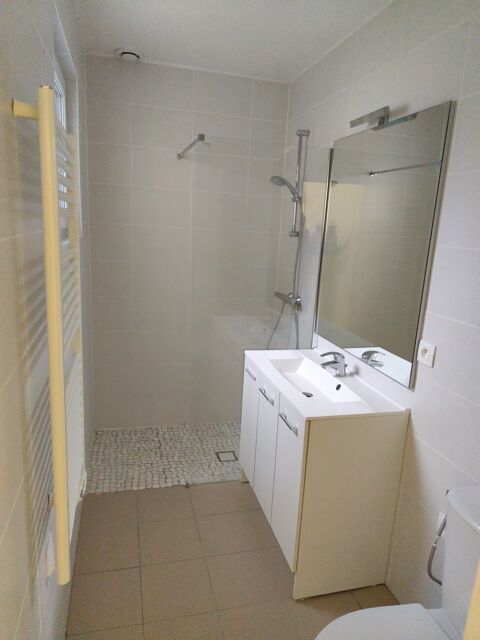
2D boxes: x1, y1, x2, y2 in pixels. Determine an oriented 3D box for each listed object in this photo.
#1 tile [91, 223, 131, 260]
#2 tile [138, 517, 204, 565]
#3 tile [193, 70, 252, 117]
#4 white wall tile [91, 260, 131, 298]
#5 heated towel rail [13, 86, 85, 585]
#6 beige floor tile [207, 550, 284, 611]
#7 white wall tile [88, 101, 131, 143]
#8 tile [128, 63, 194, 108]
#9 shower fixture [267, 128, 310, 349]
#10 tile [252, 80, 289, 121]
[{"bbox_3d":[-0.870,-0.523,2.872,0.273,0.250,0.010,0,13,-15],"label":"tile"},{"bbox_3d":[-0.344,1.093,2.109,0.293,0.010,0.293,0,13,-15],"label":"tile"},{"bbox_3d":[-0.107,-1.508,2.856,0.400,0.257,0.010,0,13,-15],"label":"tile"},{"bbox_3d":[-0.883,-0.279,2.926,0.273,0.250,0.010,0,13,-15],"label":"white wall tile"},{"bbox_3d":[-0.510,0.060,1.223,0.078,1.215,0.515,0,13,-15],"label":"heated towel rail"},{"bbox_3d":[0.013,1.157,1.910,0.293,0.010,0.293,0,13,-15],"label":"beige floor tile"},{"bbox_3d":[-0.832,-1.255,2.719,0.275,0.251,0.010,0,13,-15],"label":"white wall tile"},{"bbox_3d":[-0.494,-1.503,2.743,0.400,0.254,0.010,0,13,-15],"label":"tile"},{"bbox_3d":[0.274,-0.462,2.766,0.235,1.460,0.280,0,13,-15],"label":"shower fixture"},{"bbox_3d":[0.216,-1.510,2.943,0.268,0.257,0.010,0,13,-15],"label":"tile"}]

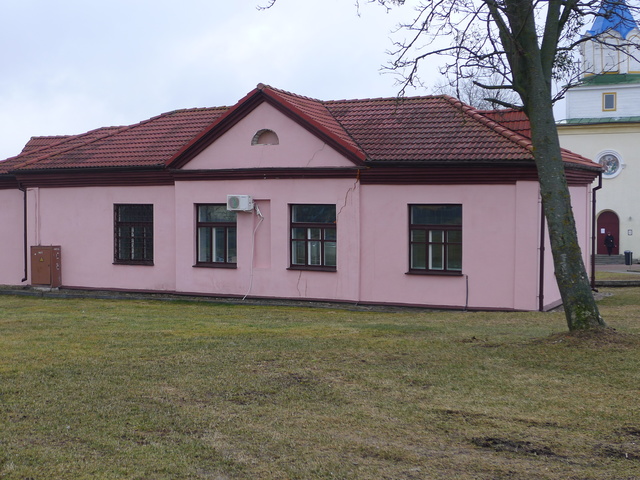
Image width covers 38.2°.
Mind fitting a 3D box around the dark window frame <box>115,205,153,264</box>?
[{"bbox_3d":[-5.767,-0.166,28.933,1.530,1.900,0.170,1,2,25],"label":"dark window frame"}]

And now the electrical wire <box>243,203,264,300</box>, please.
[{"bbox_3d":[-1.935,0.335,26.902,0.600,2.850,0.250,1,2,25],"label":"electrical wire"}]

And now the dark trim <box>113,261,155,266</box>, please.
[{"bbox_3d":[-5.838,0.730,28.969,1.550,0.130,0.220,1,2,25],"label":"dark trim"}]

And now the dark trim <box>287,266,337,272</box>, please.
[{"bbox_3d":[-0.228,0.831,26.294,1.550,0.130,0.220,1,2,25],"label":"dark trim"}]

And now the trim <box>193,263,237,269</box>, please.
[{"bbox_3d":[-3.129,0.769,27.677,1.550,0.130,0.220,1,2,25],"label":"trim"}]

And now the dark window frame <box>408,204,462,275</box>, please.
[{"bbox_3d":[3.113,-0.011,24.701,1.530,1.900,0.170,1,2,25],"label":"dark window frame"}]

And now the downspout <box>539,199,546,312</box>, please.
[{"bbox_3d":[5.640,0.343,23.453,0.130,3.000,0.140,1,2,25],"label":"downspout"}]

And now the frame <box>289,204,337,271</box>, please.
[{"bbox_3d":[-0.172,-0.069,26.267,1.530,1.900,0.170,1,2,25],"label":"frame"}]

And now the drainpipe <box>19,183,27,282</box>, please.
[{"bbox_3d":[-9.802,-0.248,30.613,0.130,3.300,0.280,1,2,25],"label":"drainpipe"}]

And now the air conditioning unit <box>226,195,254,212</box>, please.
[{"bbox_3d":[-2.299,-1.076,26.877,0.760,0.450,0.310,1,2,25],"label":"air conditioning unit"}]

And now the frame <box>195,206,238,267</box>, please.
[{"bbox_3d":[-3.072,-0.123,27.649,1.530,1.900,0.170,1,2,25],"label":"frame"}]

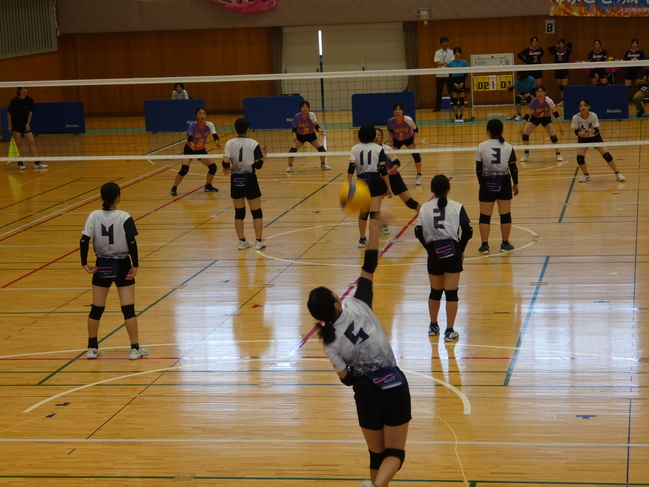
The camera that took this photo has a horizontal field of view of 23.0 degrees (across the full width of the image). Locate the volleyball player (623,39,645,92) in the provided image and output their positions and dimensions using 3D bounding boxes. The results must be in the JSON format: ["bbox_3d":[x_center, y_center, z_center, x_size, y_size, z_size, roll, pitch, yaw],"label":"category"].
[{"bbox_3d":[7.324,-4.006,37.656,0.500,1.617,0.340,-1,9,10],"label":"volleyball player"}]

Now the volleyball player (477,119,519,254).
[{"bbox_3d":[2.122,-0.720,19.607,0.520,1.613,0.360,-1,10,10],"label":"volleyball player"}]

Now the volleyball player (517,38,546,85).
[{"bbox_3d":[5.141,-4.233,39.394,0.660,1.705,0.360,-2,9,6],"label":"volleyball player"}]

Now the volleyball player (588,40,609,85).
[{"bbox_3d":[6.717,-4.141,39.002,0.500,1.580,0.400,-1,9,8],"label":"volleyball player"}]

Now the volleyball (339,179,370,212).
[{"bbox_3d":[0.200,-0.311,10.500,0.203,0.203,0.203,-1,9,12],"label":"volleyball"}]

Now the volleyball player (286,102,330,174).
[{"bbox_3d":[-0.311,-1.945,28.837,0.800,1.247,0.580,-2,9,2],"label":"volleyball player"}]

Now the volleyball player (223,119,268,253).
[{"bbox_3d":[-1.024,-0.793,20.754,0.560,1.685,0.450,-1,10,13],"label":"volleyball player"}]

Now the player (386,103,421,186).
[{"bbox_3d":[1.270,-1.586,25.630,0.580,1.282,0.560,-2,9,2],"label":"player"}]

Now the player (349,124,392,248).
[{"bbox_3d":[0.590,-0.730,20.280,0.550,1.559,0.400,1,10,20],"label":"player"}]

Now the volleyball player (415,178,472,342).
[{"bbox_3d":[1.132,0.129,15.021,0.540,1.532,0.450,-1,10,10],"label":"volleyball player"}]

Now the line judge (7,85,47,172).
[{"bbox_3d":[-5.910,-2.300,31.483,0.620,1.620,0.500,-10,12,-37],"label":"line judge"}]

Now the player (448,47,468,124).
[{"bbox_3d":[3.057,-3.607,36.225,0.470,1.685,0.330,-2,9,7],"label":"player"}]

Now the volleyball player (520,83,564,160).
[{"bbox_3d":[3.810,-2.111,27.983,0.760,1.324,0.560,-2,9,6],"label":"volleyball player"}]

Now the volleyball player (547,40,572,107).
[{"bbox_3d":[5.814,-4.206,39.265,0.620,1.630,0.380,-1,9,12],"label":"volleyball player"}]

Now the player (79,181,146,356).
[{"bbox_3d":[-1.993,0.248,14.913,0.600,1.633,0.400,-1,10,9],"label":"player"}]

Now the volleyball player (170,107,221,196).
[{"bbox_3d":[-2.088,-1.505,25.802,0.740,1.377,0.580,-5,10,-16],"label":"volleyball player"}]

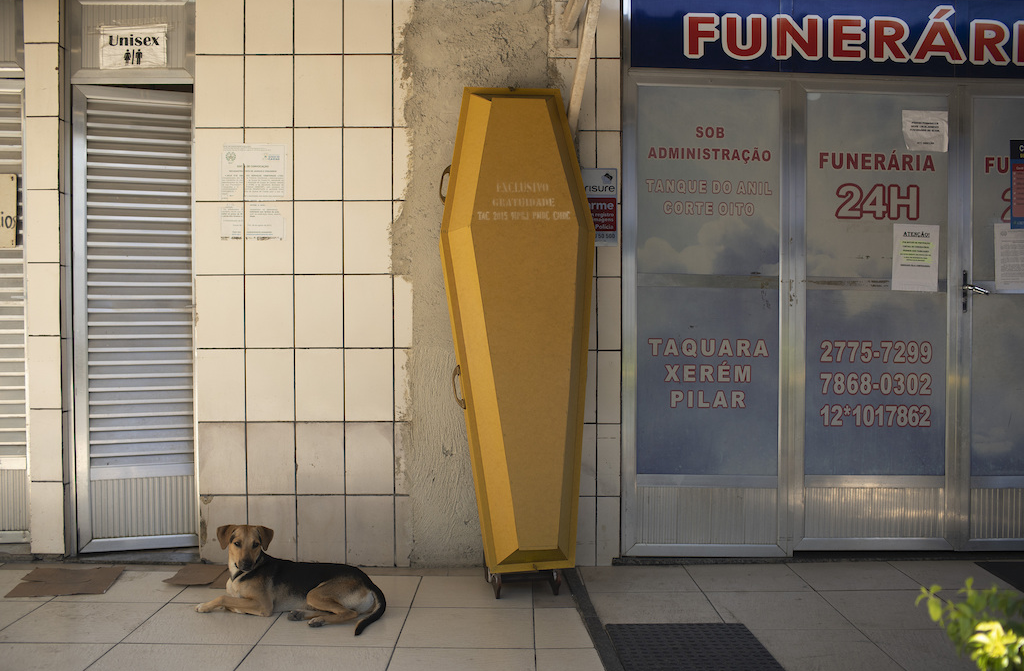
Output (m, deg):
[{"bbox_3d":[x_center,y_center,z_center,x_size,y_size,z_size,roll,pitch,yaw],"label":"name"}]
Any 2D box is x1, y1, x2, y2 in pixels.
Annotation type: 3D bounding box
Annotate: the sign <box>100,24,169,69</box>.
[{"bbox_3d":[-1.610,-1.229,4.237,0.286,0.187,0.005,0,1,0],"label":"sign"}]

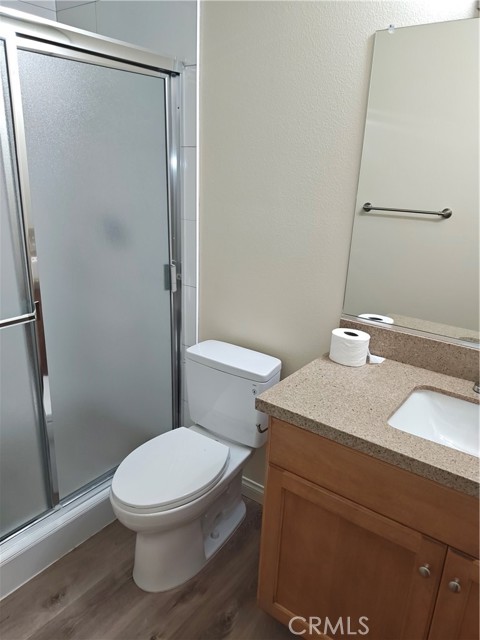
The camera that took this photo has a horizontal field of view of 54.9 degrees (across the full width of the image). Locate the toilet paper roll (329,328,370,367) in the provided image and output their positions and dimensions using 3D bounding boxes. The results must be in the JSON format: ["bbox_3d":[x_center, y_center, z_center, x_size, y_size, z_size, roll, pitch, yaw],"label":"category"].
[{"bbox_3d":[0.378,0.091,1.594,0.128,0.093,0.128,2,18,-1],"label":"toilet paper roll"}]

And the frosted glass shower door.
[{"bbox_3d":[-0.504,-0.116,1.842,0.040,1.637,0.634,15,22,34],"label":"frosted glass shower door"}]

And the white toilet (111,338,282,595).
[{"bbox_3d":[-0.199,0.559,1.820,0.420,0.733,0.729,15,22,34],"label":"white toilet"}]

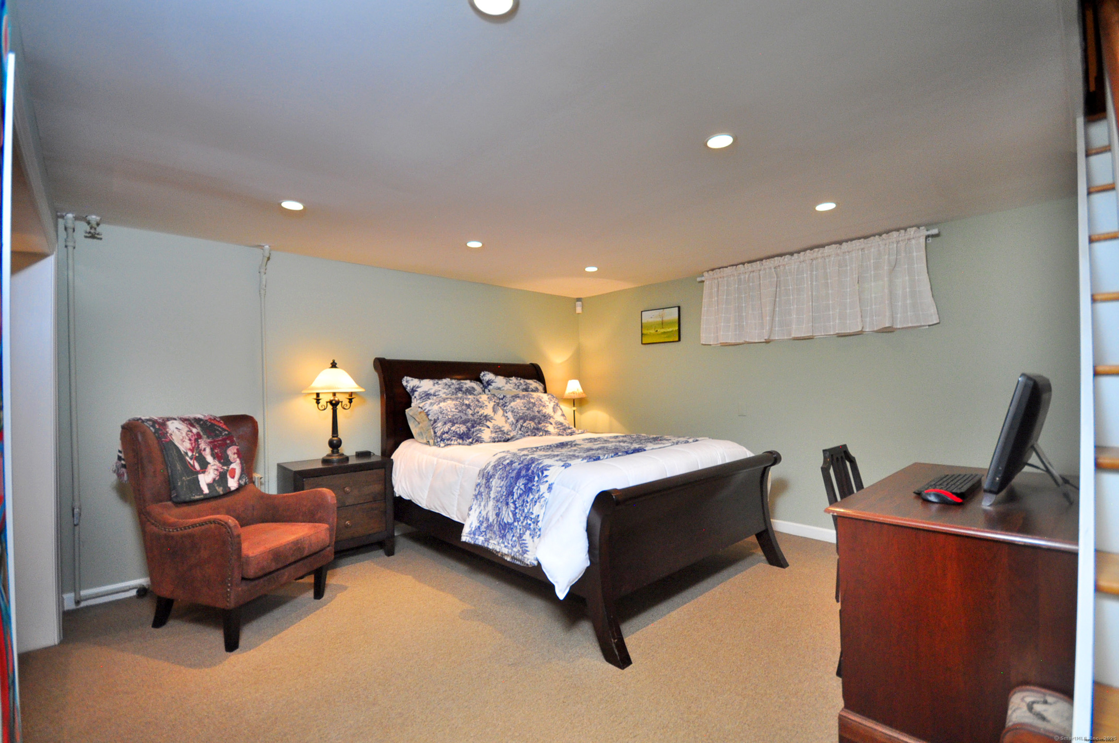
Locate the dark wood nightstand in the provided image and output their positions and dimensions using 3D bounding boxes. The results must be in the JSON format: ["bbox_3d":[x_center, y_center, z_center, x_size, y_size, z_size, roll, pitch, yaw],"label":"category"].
[{"bbox_3d":[-1.505,0.942,3.151,0.610,0.667,0.360,0,0,-42],"label":"dark wood nightstand"}]

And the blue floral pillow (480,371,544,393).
[{"bbox_3d":[-0.403,0.282,4.127,0.680,0.480,0.180,0,-15,-42],"label":"blue floral pillow"}]

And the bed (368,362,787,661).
[{"bbox_3d":[0.023,0.577,3.282,1.580,1.360,2.320,0,0,-43],"label":"bed"}]

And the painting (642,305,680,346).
[{"bbox_3d":[0.930,-0.419,4.329,0.030,0.330,0.430,0,0,-42],"label":"painting"}]

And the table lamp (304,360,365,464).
[{"bbox_3d":[-1.526,0.265,3.157,0.390,0.690,0.390,0,0,-42],"label":"table lamp"}]

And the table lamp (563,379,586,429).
[{"bbox_3d":[0.152,0.337,4.572,0.300,0.520,0.300,-1,0,0],"label":"table lamp"}]

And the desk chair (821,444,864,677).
[{"bbox_3d":[1.397,0.768,1.892,0.450,0.930,0.480,0,0,-42],"label":"desk chair"}]

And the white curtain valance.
[{"bbox_3d":[1.740,-0.564,3.399,0.100,0.620,1.600,0,0,-42],"label":"white curtain valance"}]

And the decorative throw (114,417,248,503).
[{"bbox_3d":[-1.942,0.437,2.453,0.320,0.420,0.460,-1,0,20],"label":"decorative throw"}]

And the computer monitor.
[{"bbox_3d":[1.687,0.228,1.670,0.500,0.450,0.220,0,0,-42],"label":"computer monitor"}]

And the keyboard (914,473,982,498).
[{"bbox_3d":[1.516,0.443,1.802,0.460,0.025,0.140,0,0,-42],"label":"keyboard"}]

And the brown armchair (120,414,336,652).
[{"bbox_3d":[-1.701,0.754,2.488,0.730,1.040,0.700,-1,0,20],"label":"brown armchair"}]

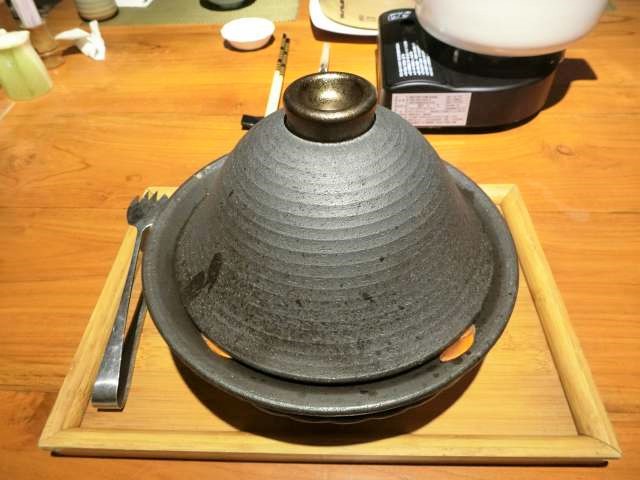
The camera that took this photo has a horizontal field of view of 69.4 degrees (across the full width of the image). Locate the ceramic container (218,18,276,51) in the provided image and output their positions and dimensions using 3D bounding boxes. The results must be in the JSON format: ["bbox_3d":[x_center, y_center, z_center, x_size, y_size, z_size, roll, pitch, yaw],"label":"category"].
[{"bbox_3d":[-0.112,-0.321,0.732,0.085,0.023,0.085,0,48,2],"label":"ceramic container"}]

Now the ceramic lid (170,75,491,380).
[{"bbox_3d":[0.008,-0.041,0.300,0.231,0.117,0.231,0,48,2],"label":"ceramic lid"}]

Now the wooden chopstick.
[{"bbox_3d":[-0.059,-0.239,0.657,0.017,0.010,0.265,0,46,2],"label":"wooden chopstick"}]

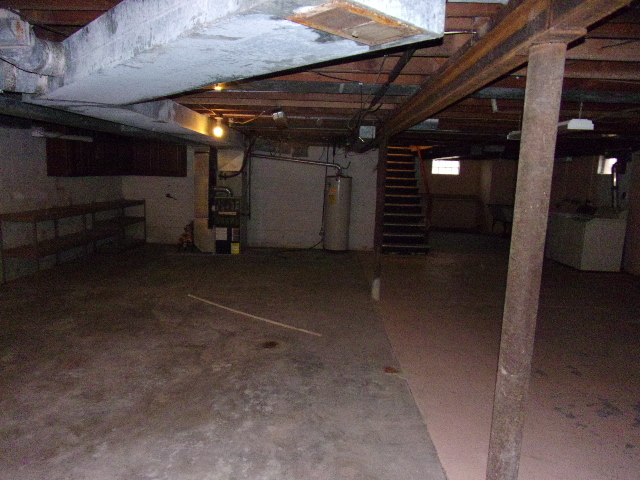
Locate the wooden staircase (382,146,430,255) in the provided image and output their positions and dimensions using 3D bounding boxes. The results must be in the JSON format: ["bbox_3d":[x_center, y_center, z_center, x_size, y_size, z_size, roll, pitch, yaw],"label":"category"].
[{"bbox_3d":[1.733,-1.046,9.944,1.000,2.320,2.600,2,8,0],"label":"wooden staircase"}]

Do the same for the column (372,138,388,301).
[{"bbox_3d":[0.727,-0.227,5.401,0.105,1.960,0.105,2,8,0],"label":"column"}]

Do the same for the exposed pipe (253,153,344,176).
[{"bbox_3d":[-0.441,-1.478,8.751,1.865,0.387,0.130,2,8,0],"label":"exposed pipe"}]

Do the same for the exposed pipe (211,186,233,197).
[{"bbox_3d":[-1.820,-0.889,8.218,0.399,0.171,0.110,2,8,0],"label":"exposed pipe"}]

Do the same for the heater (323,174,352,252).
[{"bbox_3d":[0.358,-0.523,8.897,0.520,1.480,0.520,2,8,0],"label":"heater"}]

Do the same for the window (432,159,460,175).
[{"bbox_3d":[3.610,-2.096,12.710,0.844,0.408,0.100,2,8,0],"label":"window"}]

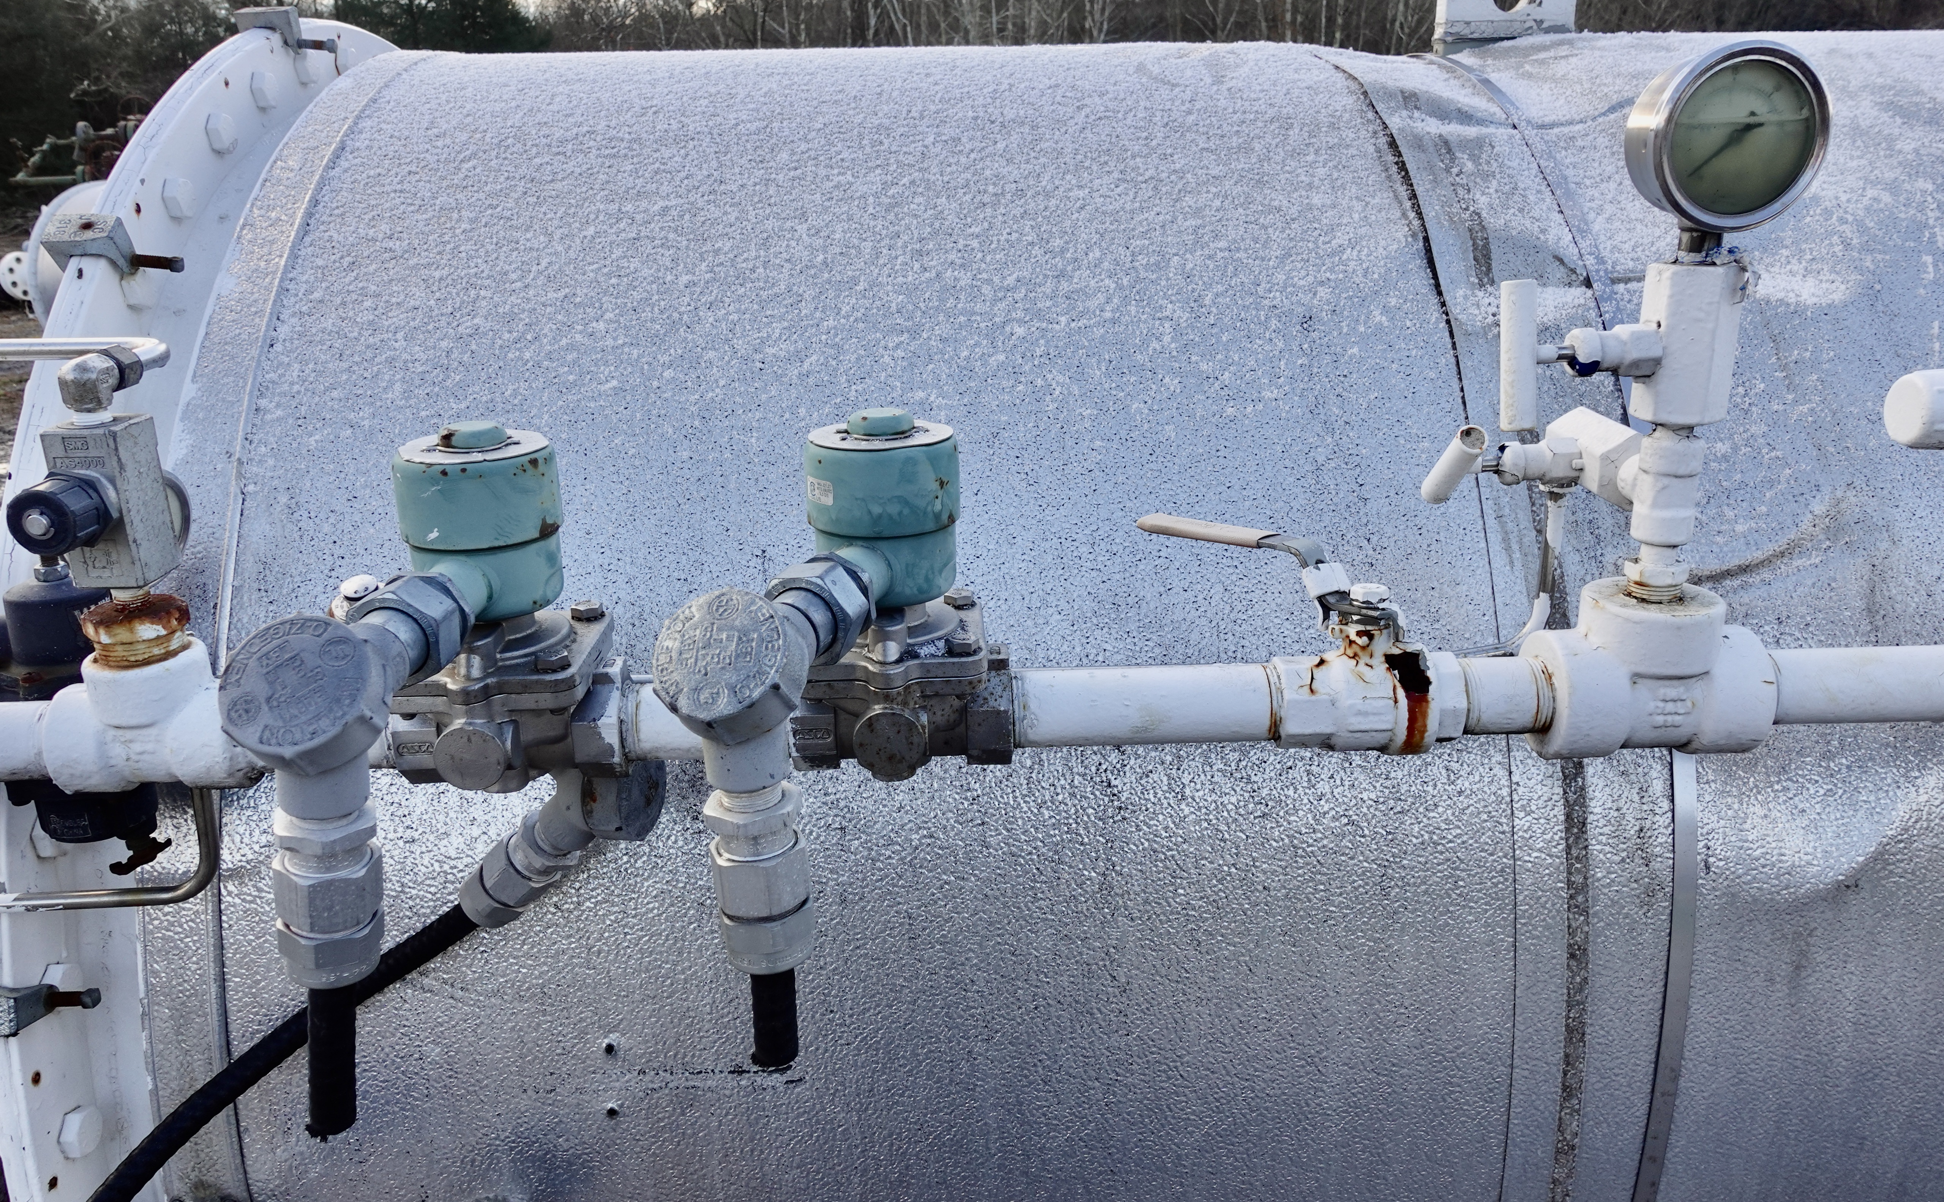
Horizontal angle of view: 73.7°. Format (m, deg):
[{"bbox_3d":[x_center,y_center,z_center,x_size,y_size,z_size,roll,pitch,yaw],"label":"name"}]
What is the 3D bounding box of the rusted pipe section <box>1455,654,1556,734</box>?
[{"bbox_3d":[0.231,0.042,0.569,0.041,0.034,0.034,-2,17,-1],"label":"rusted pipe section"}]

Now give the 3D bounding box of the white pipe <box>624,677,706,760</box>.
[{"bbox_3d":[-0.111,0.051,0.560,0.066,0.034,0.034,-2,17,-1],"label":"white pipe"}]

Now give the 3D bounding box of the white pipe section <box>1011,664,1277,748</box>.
[{"bbox_3d":[0.074,0.046,0.565,0.115,0.034,0.034,-2,17,-1],"label":"white pipe section"}]

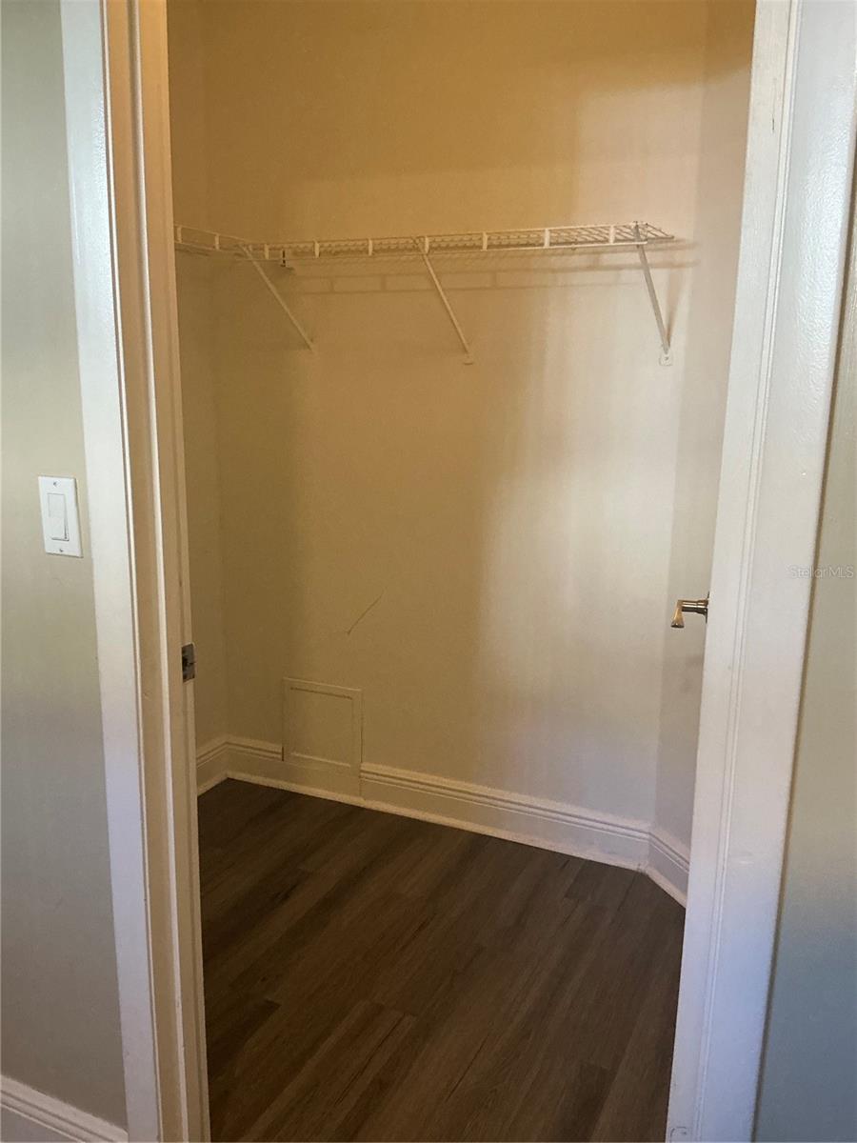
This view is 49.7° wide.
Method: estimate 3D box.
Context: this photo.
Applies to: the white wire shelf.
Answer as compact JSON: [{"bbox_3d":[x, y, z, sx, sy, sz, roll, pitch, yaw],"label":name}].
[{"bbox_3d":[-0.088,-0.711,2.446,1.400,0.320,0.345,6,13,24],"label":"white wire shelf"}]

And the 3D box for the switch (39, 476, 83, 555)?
[{"bbox_3d":[-0.531,-0.079,1.324,0.071,0.115,0.012,6,13,24],"label":"switch"}]

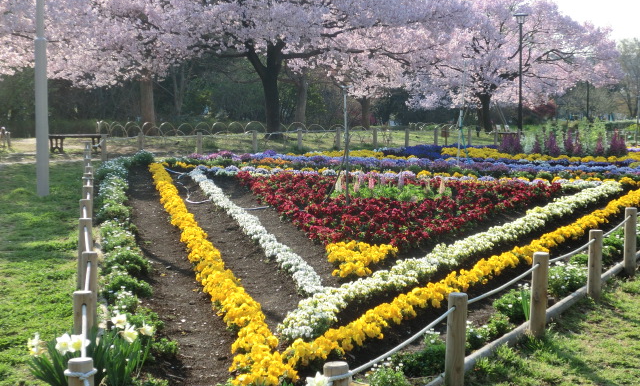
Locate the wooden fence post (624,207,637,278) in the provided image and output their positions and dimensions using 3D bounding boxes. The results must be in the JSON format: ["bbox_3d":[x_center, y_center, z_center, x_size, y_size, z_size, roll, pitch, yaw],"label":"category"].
[{"bbox_3d":[2.766,0.433,9.707,0.102,0.586,0.102,0,6,0],"label":"wooden fence post"}]

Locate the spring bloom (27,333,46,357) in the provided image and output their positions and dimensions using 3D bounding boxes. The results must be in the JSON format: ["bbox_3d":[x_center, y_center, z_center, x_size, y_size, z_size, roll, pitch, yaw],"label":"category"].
[{"bbox_3d":[-1.312,0.706,5.050,0.085,0.110,0.090,-3,6,-24],"label":"spring bloom"}]

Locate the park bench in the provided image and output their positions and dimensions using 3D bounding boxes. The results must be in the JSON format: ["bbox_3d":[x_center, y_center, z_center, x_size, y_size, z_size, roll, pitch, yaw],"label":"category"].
[{"bbox_3d":[-5.674,-1.144,25.574,1.420,0.450,0.450,-2,6,-22],"label":"park bench"}]

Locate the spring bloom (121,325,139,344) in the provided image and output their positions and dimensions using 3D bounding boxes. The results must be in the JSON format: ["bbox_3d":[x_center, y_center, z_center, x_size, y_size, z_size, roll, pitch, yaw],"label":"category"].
[{"bbox_3d":[-0.926,0.688,5.300,0.075,0.088,0.088,6,8,45],"label":"spring bloom"}]

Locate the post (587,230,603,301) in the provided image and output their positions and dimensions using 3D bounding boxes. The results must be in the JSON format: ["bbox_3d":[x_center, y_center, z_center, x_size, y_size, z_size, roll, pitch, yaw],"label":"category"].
[{"bbox_3d":[2.080,0.545,8.250,0.100,0.540,0.100,0,5,0],"label":"post"}]

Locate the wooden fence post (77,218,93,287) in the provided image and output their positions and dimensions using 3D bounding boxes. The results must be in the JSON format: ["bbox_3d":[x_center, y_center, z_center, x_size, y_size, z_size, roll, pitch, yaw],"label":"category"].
[{"bbox_3d":[-1.901,0.497,8.841,0.102,0.571,0.102,0,6,0],"label":"wooden fence post"}]

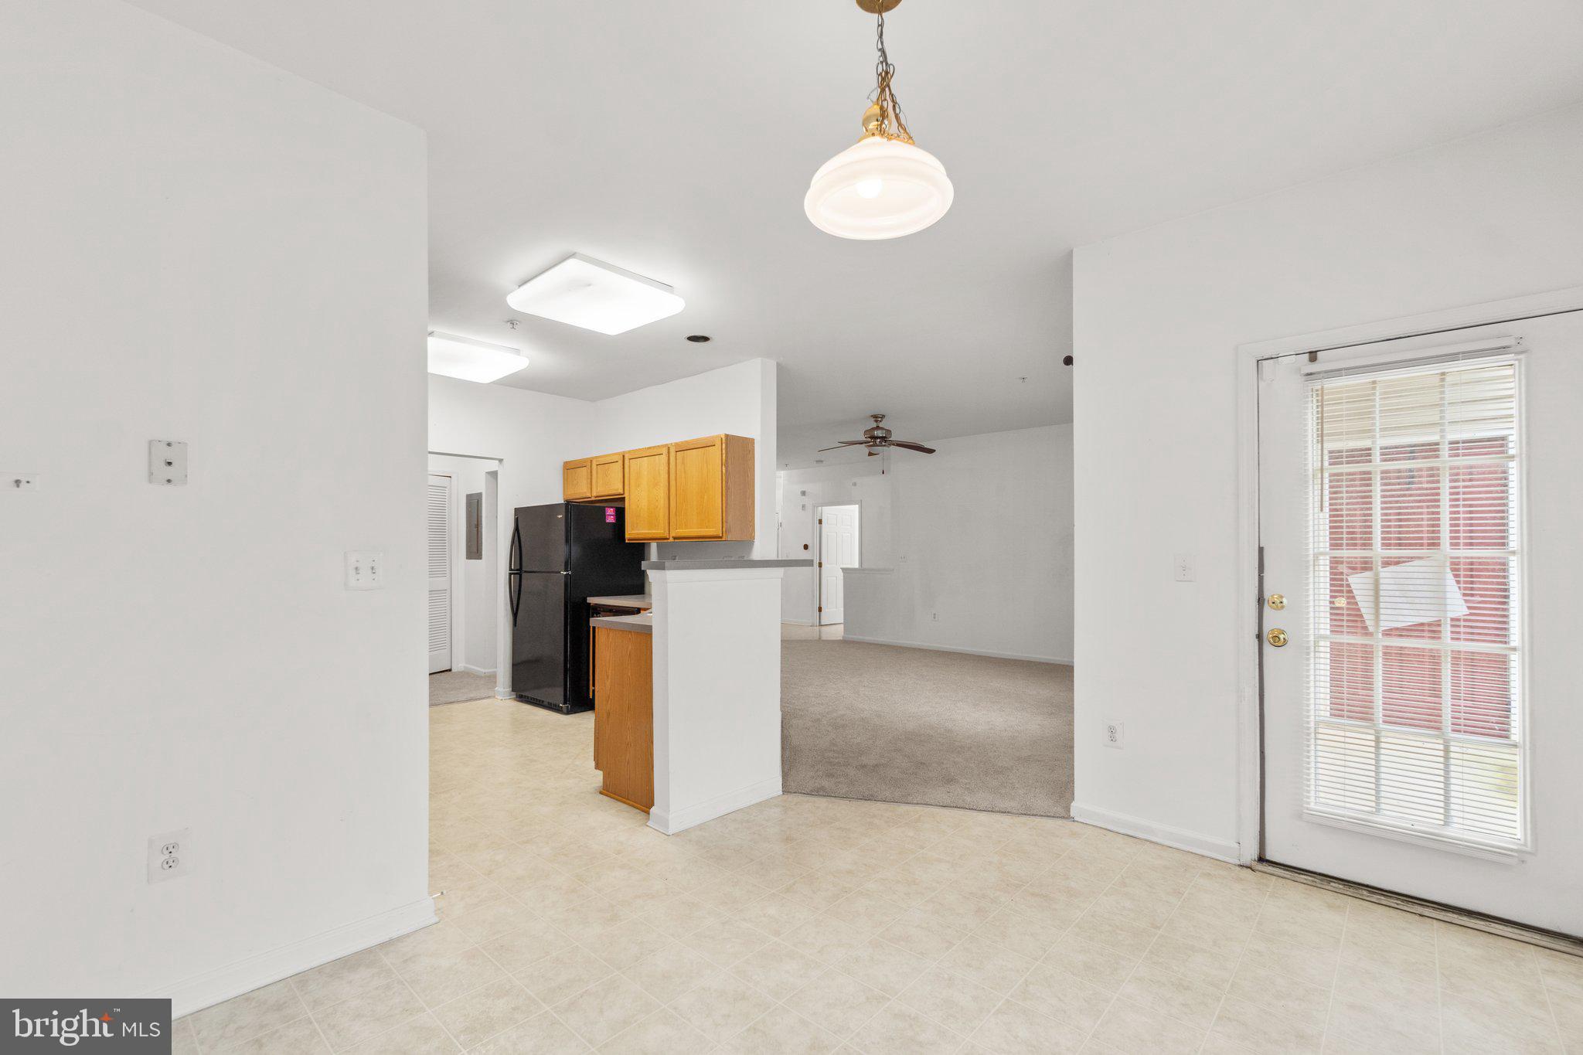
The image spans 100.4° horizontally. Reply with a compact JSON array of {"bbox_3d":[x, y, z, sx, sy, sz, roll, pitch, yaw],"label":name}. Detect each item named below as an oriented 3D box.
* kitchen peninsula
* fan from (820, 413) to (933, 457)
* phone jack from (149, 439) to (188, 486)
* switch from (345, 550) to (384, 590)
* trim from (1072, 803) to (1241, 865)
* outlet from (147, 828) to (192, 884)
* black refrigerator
[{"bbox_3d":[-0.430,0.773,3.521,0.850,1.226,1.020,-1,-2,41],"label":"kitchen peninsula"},{"bbox_3d":[0.952,-1.050,7.250,1.310,0.400,1.310,-1,-2,41],"label":"fan"},{"bbox_3d":[-1.710,-0.176,1.810,0.012,0.118,0.074,-1,-2,41],"label":"phone jack"},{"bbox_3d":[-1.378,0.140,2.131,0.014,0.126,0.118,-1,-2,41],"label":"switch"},{"bbox_3d":[1.566,1.331,2.890,0.660,0.086,0.016,-1,-2,41],"label":"trim"},{"bbox_3d":[-1.696,0.895,1.798,0.010,0.121,0.080,-1,-2,41],"label":"outlet"},{"bbox_3d":[-1.814,0.627,5.571,0.790,1.620,0.780,-1,-2,41],"label":"black refrigerator"}]

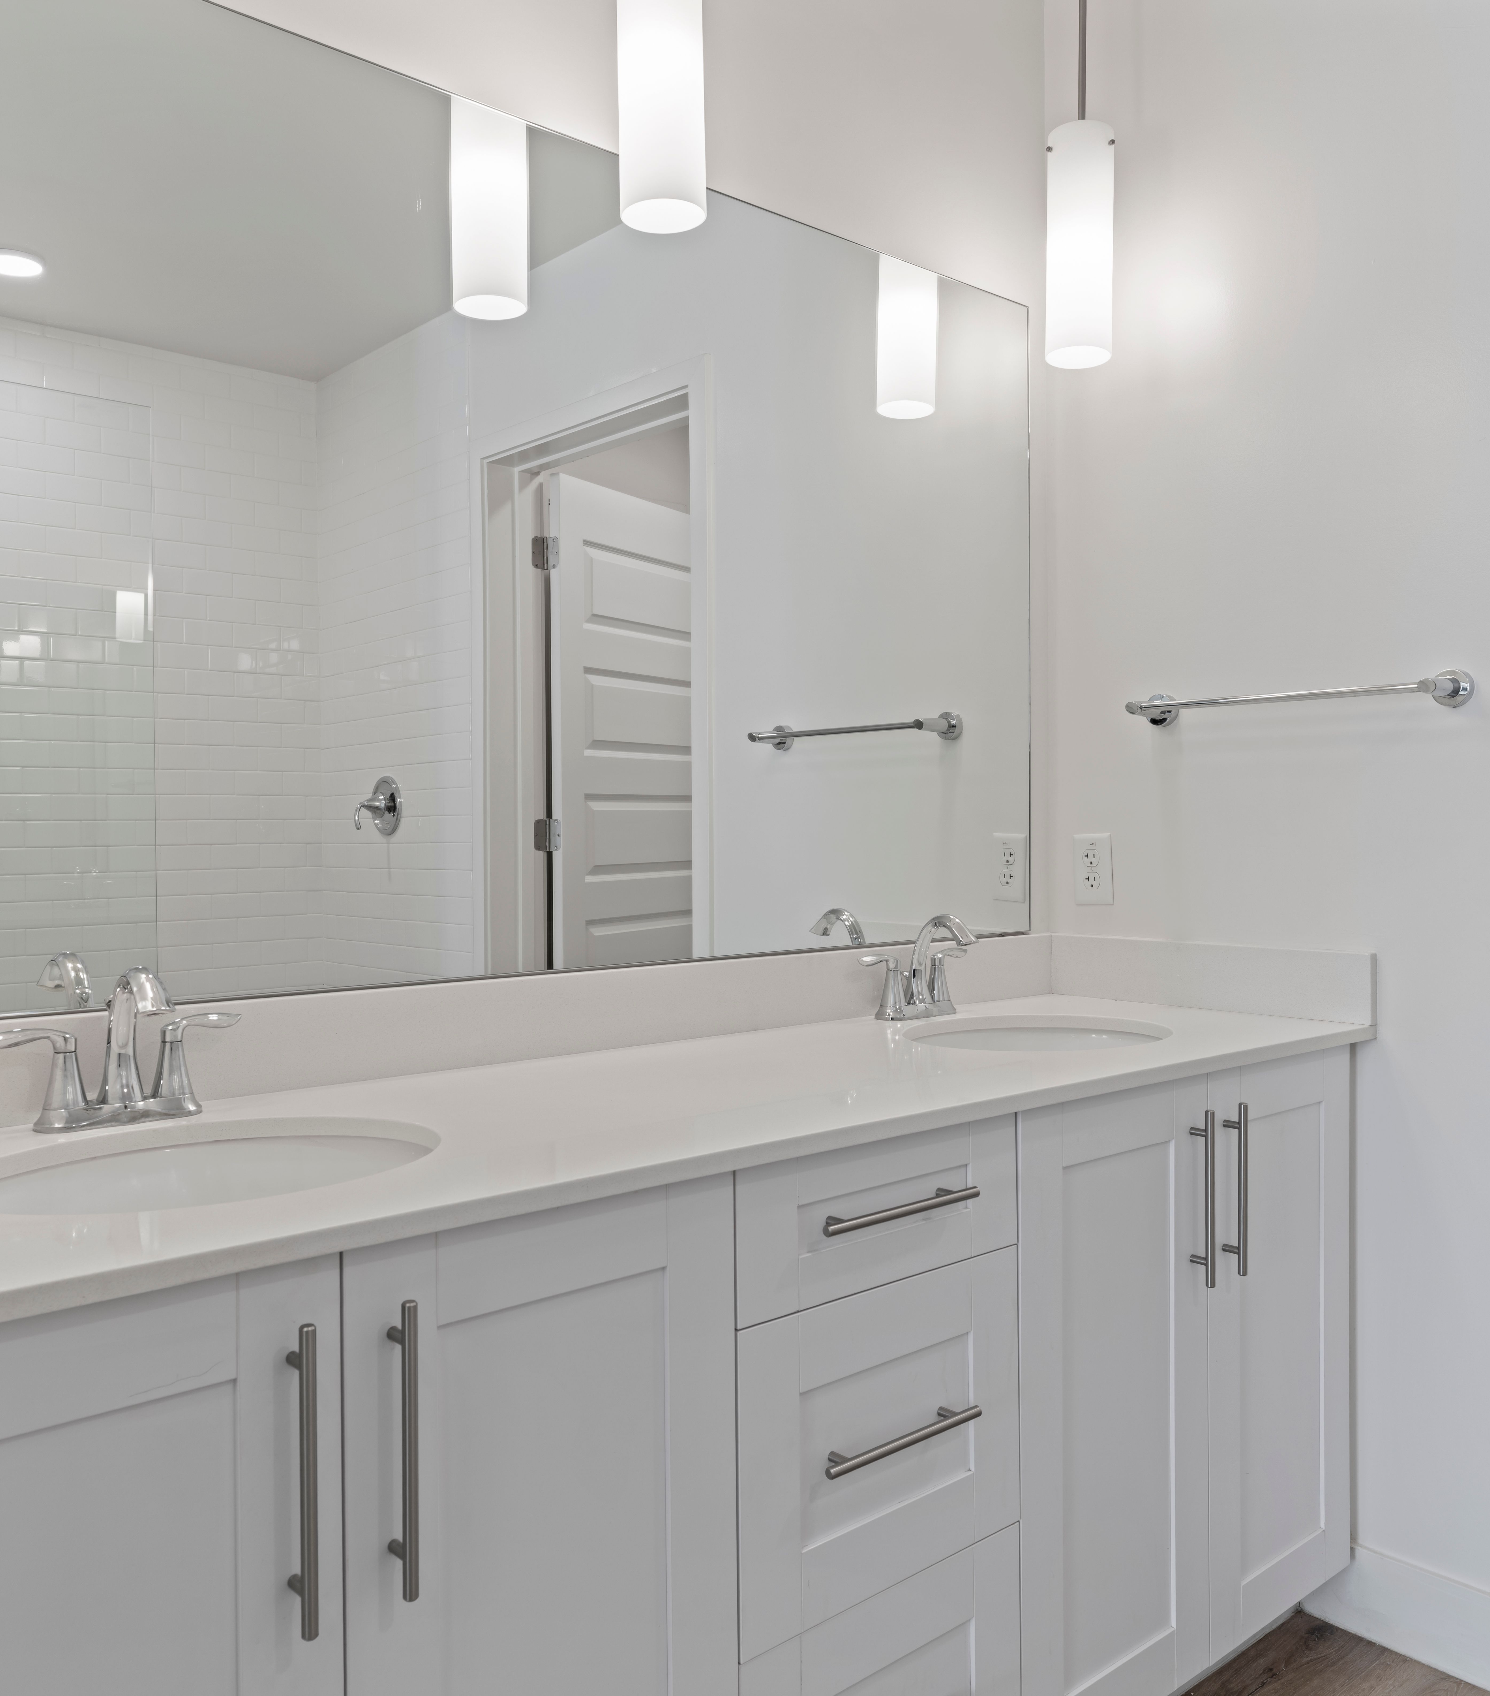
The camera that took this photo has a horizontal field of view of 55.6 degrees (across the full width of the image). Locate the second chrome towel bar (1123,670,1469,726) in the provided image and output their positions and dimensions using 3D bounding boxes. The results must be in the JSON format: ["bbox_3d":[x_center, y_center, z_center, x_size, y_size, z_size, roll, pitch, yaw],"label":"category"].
[{"bbox_3d":[0.796,-0.220,2.089,0.088,0.054,0.509,-1,0,-40],"label":"second chrome towel bar"}]

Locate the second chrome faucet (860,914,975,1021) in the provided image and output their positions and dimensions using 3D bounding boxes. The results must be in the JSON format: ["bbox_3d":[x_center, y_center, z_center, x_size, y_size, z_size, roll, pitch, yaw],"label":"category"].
[{"bbox_3d":[0.289,0.179,2.099,0.243,0.159,0.141,-1,0,-40],"label":"second chrome faucet"}]

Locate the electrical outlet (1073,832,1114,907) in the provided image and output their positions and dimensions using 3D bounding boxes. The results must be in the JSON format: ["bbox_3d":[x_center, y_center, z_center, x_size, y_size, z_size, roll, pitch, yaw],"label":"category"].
[{"bbox_3d":[0.590,0.038,2.398,0.007,0.122,0.077,-1,0,-40],"label":"electrical outlet"}]

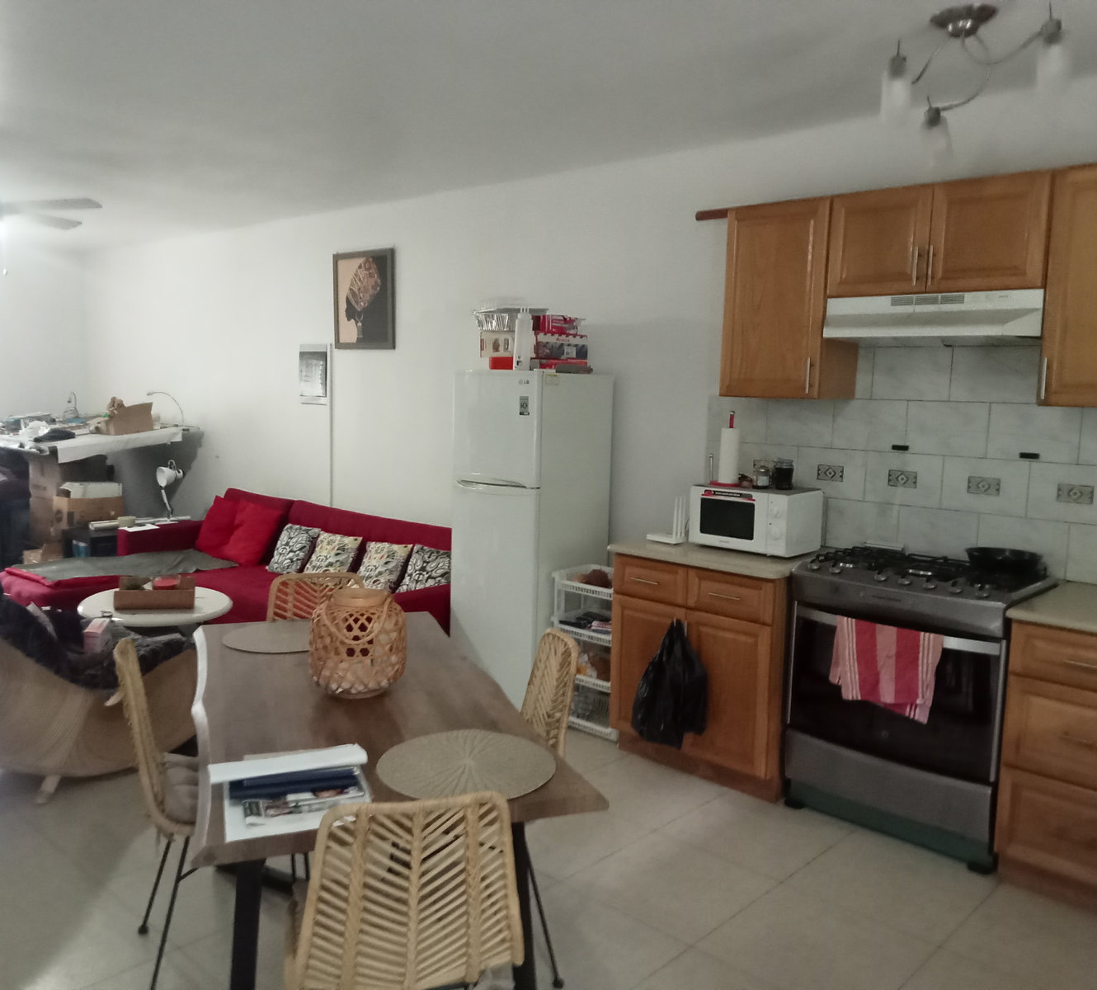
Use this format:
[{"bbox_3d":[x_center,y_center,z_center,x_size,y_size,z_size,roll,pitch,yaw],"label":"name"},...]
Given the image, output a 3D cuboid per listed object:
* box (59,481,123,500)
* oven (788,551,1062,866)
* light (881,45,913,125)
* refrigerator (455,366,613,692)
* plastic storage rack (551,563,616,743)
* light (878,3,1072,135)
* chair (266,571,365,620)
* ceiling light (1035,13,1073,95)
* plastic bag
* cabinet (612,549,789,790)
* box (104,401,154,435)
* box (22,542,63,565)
[{"bbox_3d":[-3.096,-0.017,7.191,0.250,0.125,0.340,6,9,42],"label":"box"},{"bbox_3d":[1.341,0.705,3.806,0.630,0.910,0.760,-5,9,-45],"label":"oven"},{"bbox_3d":[0.963,-1.131,2.950,0.088,0.220,0.088,-5,9,-45],"label":"light"},{"bbox_3d":[-0.086,0.203,5.099,0.545,1.580,0.560,7,8,43],"label":"refrigerator"},{"bbox_3d":[0.264,0.710,4.893,0.400,0.705,0.290,6,9,42],"label":"plastic storage rack"},{"bbox_3d":[1.194,-1.179,3.002,0.570,0.370,0.550,-5,9,-45],"label":"light"},{"bbox_3d":[-0.729,0.723,3.487,0.460,0.860,0.570,-1,6,-17],"label":"chair"},{"bbox_3d":[1.231,-1.073,2.599,0.090,0.196,0.090,6,9,42],"label":"ceiling light"},{"bbox_3d":[0.475,0.735,4.219,0.300,0.490,0.170,6,9,42],"label":"plastic bag"},{"bbox_3d":[0.761,0.691,4.482,0.810,0.845,0.590,6,9,42],"label":"cabinet"},{"bbox_3d":[-2.954,-0.533,7.476,0.210,0.217,0.276,6,9,42],"label":"box"},{"bbox_3d":[-3.708,0.486,7.934,0.320,0.280,0.320,-5,9,-45],"label":"box"}]

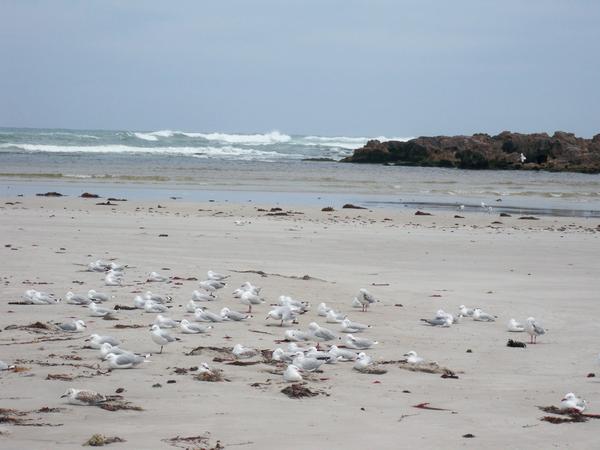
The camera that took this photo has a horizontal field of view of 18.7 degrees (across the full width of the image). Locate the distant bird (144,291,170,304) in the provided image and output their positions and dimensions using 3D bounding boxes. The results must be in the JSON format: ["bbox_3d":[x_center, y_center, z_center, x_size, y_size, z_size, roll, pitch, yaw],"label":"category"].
[{"bbox_3d":[-1.859,0.953,23.885,0.360,0.173,0.140,0,3,-22],"label":"distant bird"}]

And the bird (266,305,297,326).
[{"bbox_3d":[-0.183,0.916,18.243,0.360,0.210,0.140,0,3,-32],"label":"bird"}]

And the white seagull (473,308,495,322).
[{"bbox_3d":[2.362,1.149,23.175,0.350,0.160,0.140,0,3,-22],"label":"white seagull"}]

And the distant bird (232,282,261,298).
[{"bbox_3d":[-0.630,0.763,21.521,0.360,0.190,0.140,0,3,-27],"label":"distant bird"}]

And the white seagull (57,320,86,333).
[{"bbox_3d":[-2.534,1.128,20.229,0.360,0.150,0.140,2,3,11],"label":"white seagull"}]

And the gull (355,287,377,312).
[{"bbox_3d":[0.775,0.842,20.388,0.340,0.263,0.130,-1,4,-43],"label":"gull"}]

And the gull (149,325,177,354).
[{"bbox_3d":[-1.171,0.997,15.952,0.350,0.253,0.130,-1,4,-42],"label":"gull"}]

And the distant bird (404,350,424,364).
[{"bbox_3d":[1.013,1.112,15.397,0.370,0.145,0.140,0,3,-26],"label":"distant bird"}]

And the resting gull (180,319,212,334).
[{"bbox_3d":[-0.989,0.977,17.605,0.350,0.147,0.130,0,3,-28],"label":"resting gull"}]

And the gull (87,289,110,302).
[{"bbox_3d":[-2.249,0.799,20.325,0.380,0.140,0.135,-1,3,-36],"label":"gull"}]

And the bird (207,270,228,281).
[{"bbox_3d":[-1.087,0.663,24.021,0.380,0.135,0.130,0,3,-35],"label":"bird"}]

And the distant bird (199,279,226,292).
[{"bbox_3d":[-1.045,0.749,21.869,0.340,0.186,0.130,1,3,-25],"label":"distant bird"}]

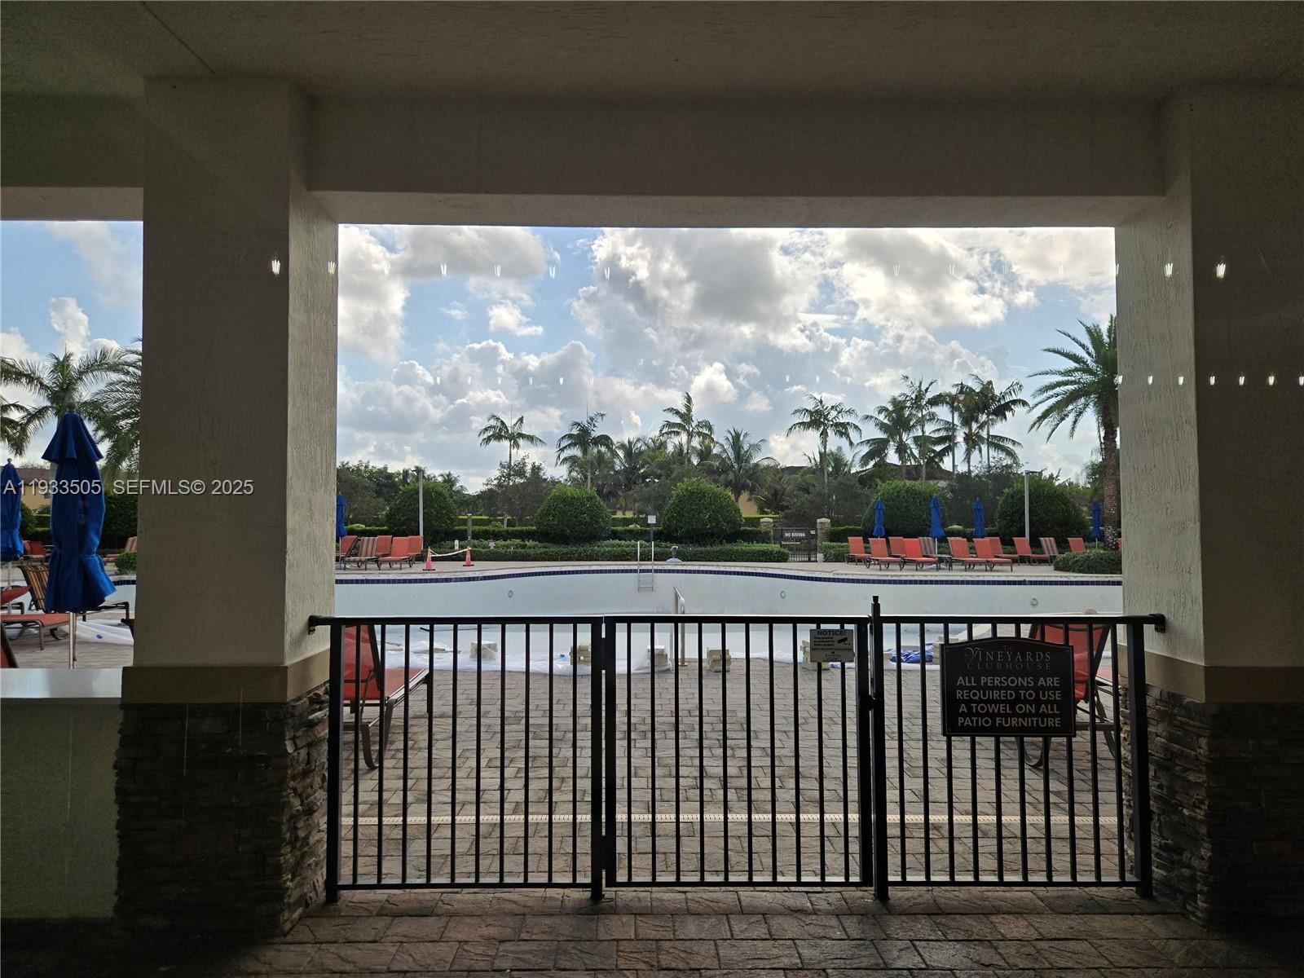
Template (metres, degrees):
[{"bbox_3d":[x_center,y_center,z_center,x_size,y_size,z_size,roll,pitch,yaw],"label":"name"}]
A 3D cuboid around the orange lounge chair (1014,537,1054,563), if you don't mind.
[{"bbox_3d":[13.377,2.153,30.574,0.660,0.970,1.650,0,-2,-1],"label":"orange lounge chair"}]

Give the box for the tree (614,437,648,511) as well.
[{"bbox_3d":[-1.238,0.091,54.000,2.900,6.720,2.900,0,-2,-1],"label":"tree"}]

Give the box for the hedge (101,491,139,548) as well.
[{"bbox_3d":[-20.674,1.435,33.773,3.000,2.752,2.900,1,-2,-22],"label":"hedge"}]

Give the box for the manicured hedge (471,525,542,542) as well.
[{"bbox_3d":[-6.144,2.230,36.146,3.100,1.356,1.100,0,-2,0],"label":"manicured hedge"}]

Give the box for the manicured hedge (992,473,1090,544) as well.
[{"bbox_3d":[15.211,1.063,33.782,3.700,3.281,3.400,0,-2,0],"label":"manicured hedge"}]

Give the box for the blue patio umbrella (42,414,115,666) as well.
[{"bbox_3d":[-4.137,0.646,6.200,0.540,2.420,0.540,0,-2,-1],"label":"blue patio umbrella"}]

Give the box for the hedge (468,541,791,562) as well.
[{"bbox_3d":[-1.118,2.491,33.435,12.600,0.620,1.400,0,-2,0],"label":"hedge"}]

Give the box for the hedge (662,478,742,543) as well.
[{"bbox_3d":[1.990,1.157,34.200,3.200,3.250,3.200,0,-2,-1],"label":"hedge"}]

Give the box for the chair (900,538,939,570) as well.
[{"bbox_3d":[8.503,2.063,27.574,0.660,0.970,1.650,0,-2,-1],"label":"chair"}]

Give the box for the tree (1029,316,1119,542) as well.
[{"bbox_3d":[15.185,-1.638,28.771,5.200,8.458,5.200,0,-2,0],"label":"tree"}]

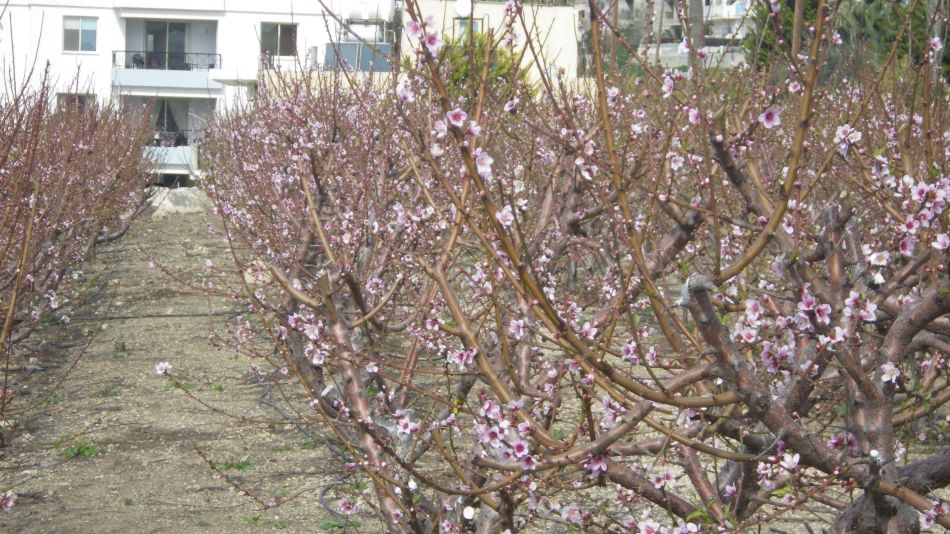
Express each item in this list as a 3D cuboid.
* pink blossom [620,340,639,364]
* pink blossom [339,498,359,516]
[{"bbox_3d":[0.288,0.160,5.400,0.034,0.038,0.023,1,3,17],"label":"pink blossom"},{"bbox_3d":[-0.235,0.448,5.400,0.036,0.031,0.022,0,-8,-6],"label":"pink blossom"}]

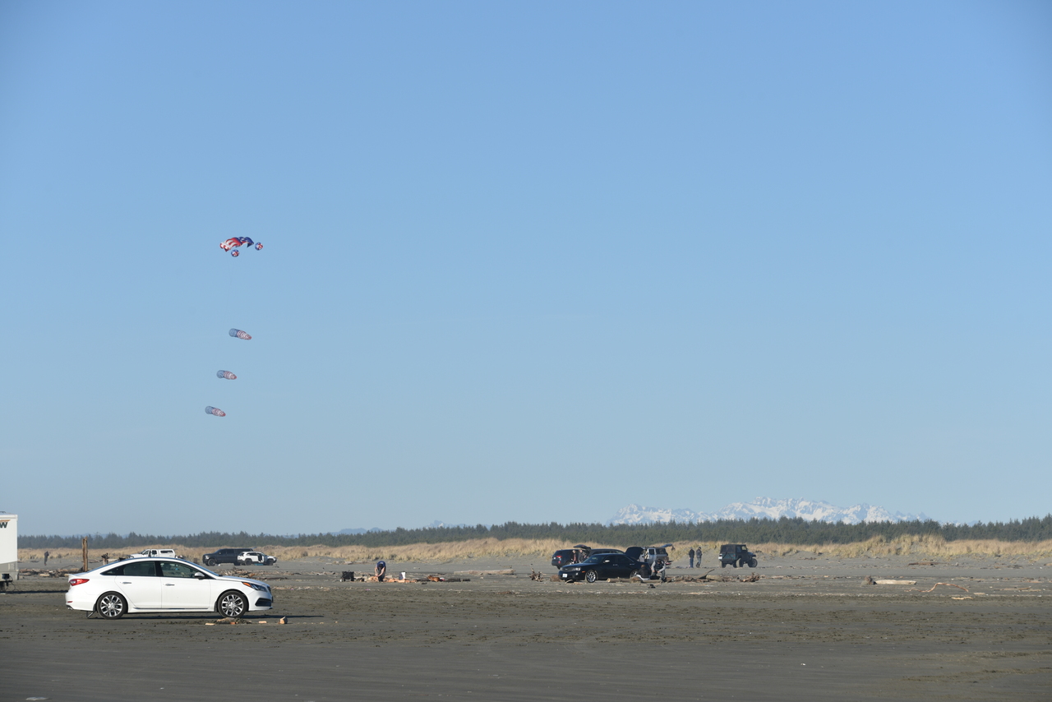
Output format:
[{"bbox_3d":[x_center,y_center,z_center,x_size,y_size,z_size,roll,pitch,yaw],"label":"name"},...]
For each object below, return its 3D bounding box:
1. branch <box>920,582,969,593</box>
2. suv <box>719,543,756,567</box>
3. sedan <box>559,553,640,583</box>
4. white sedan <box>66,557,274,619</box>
[{"bbox_3d":[16.131,9.103,152.000,1.830,0.370,0.400,0,-3,6],"label":"branch"},{"bbox_3d":[17.090,16.553,318.000,1.700,1.850,3.650,-2,-3,32],"label":"suv"},{"bbox_3d":[4.052,10.975,199.500,5.000,1.460,1.780,2,-4,-35],"label":"sedan"},{"bbox_3d":[-8.329,5.545,92.200,4.850,1.460,1.865,0,-3,-2],"label":"white sedan"}]

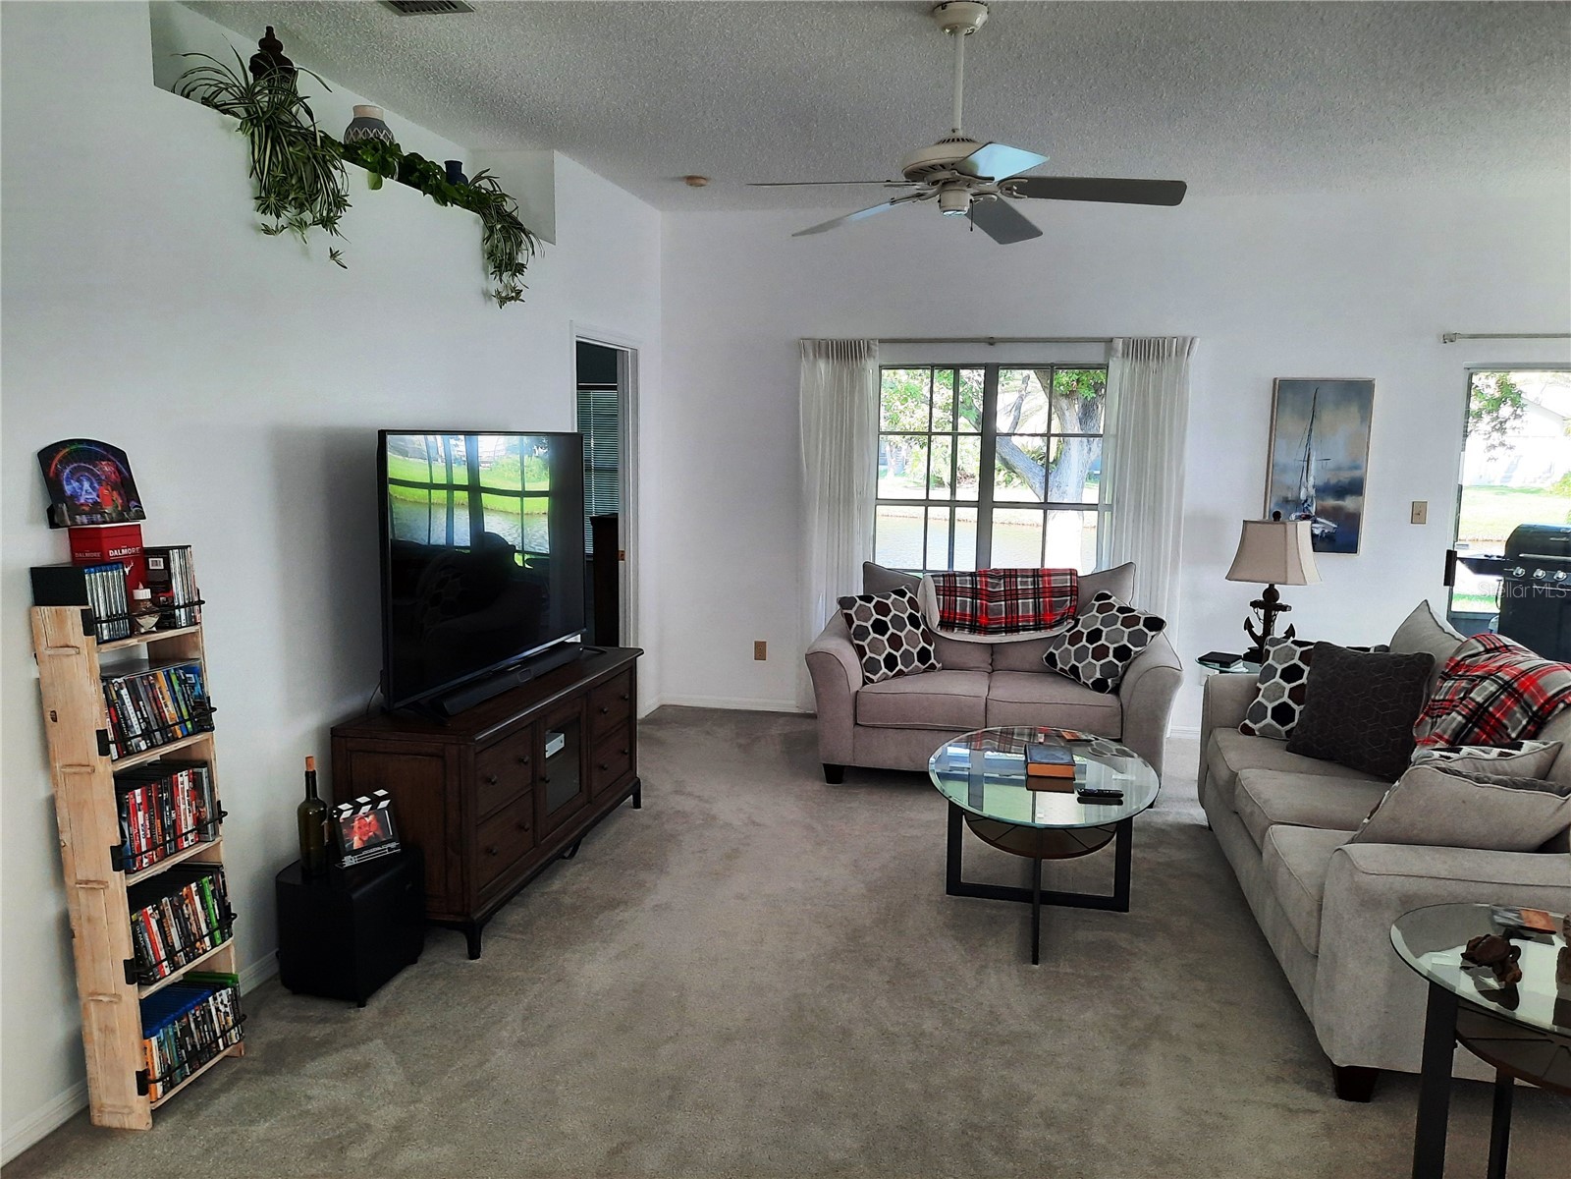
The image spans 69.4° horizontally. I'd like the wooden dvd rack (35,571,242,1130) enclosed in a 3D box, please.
[{"bbox_3d":[-1.521,0.616,2.707,0.155,1.220,0.330,-1,7,13],"label":"wooden dvd rack"}]

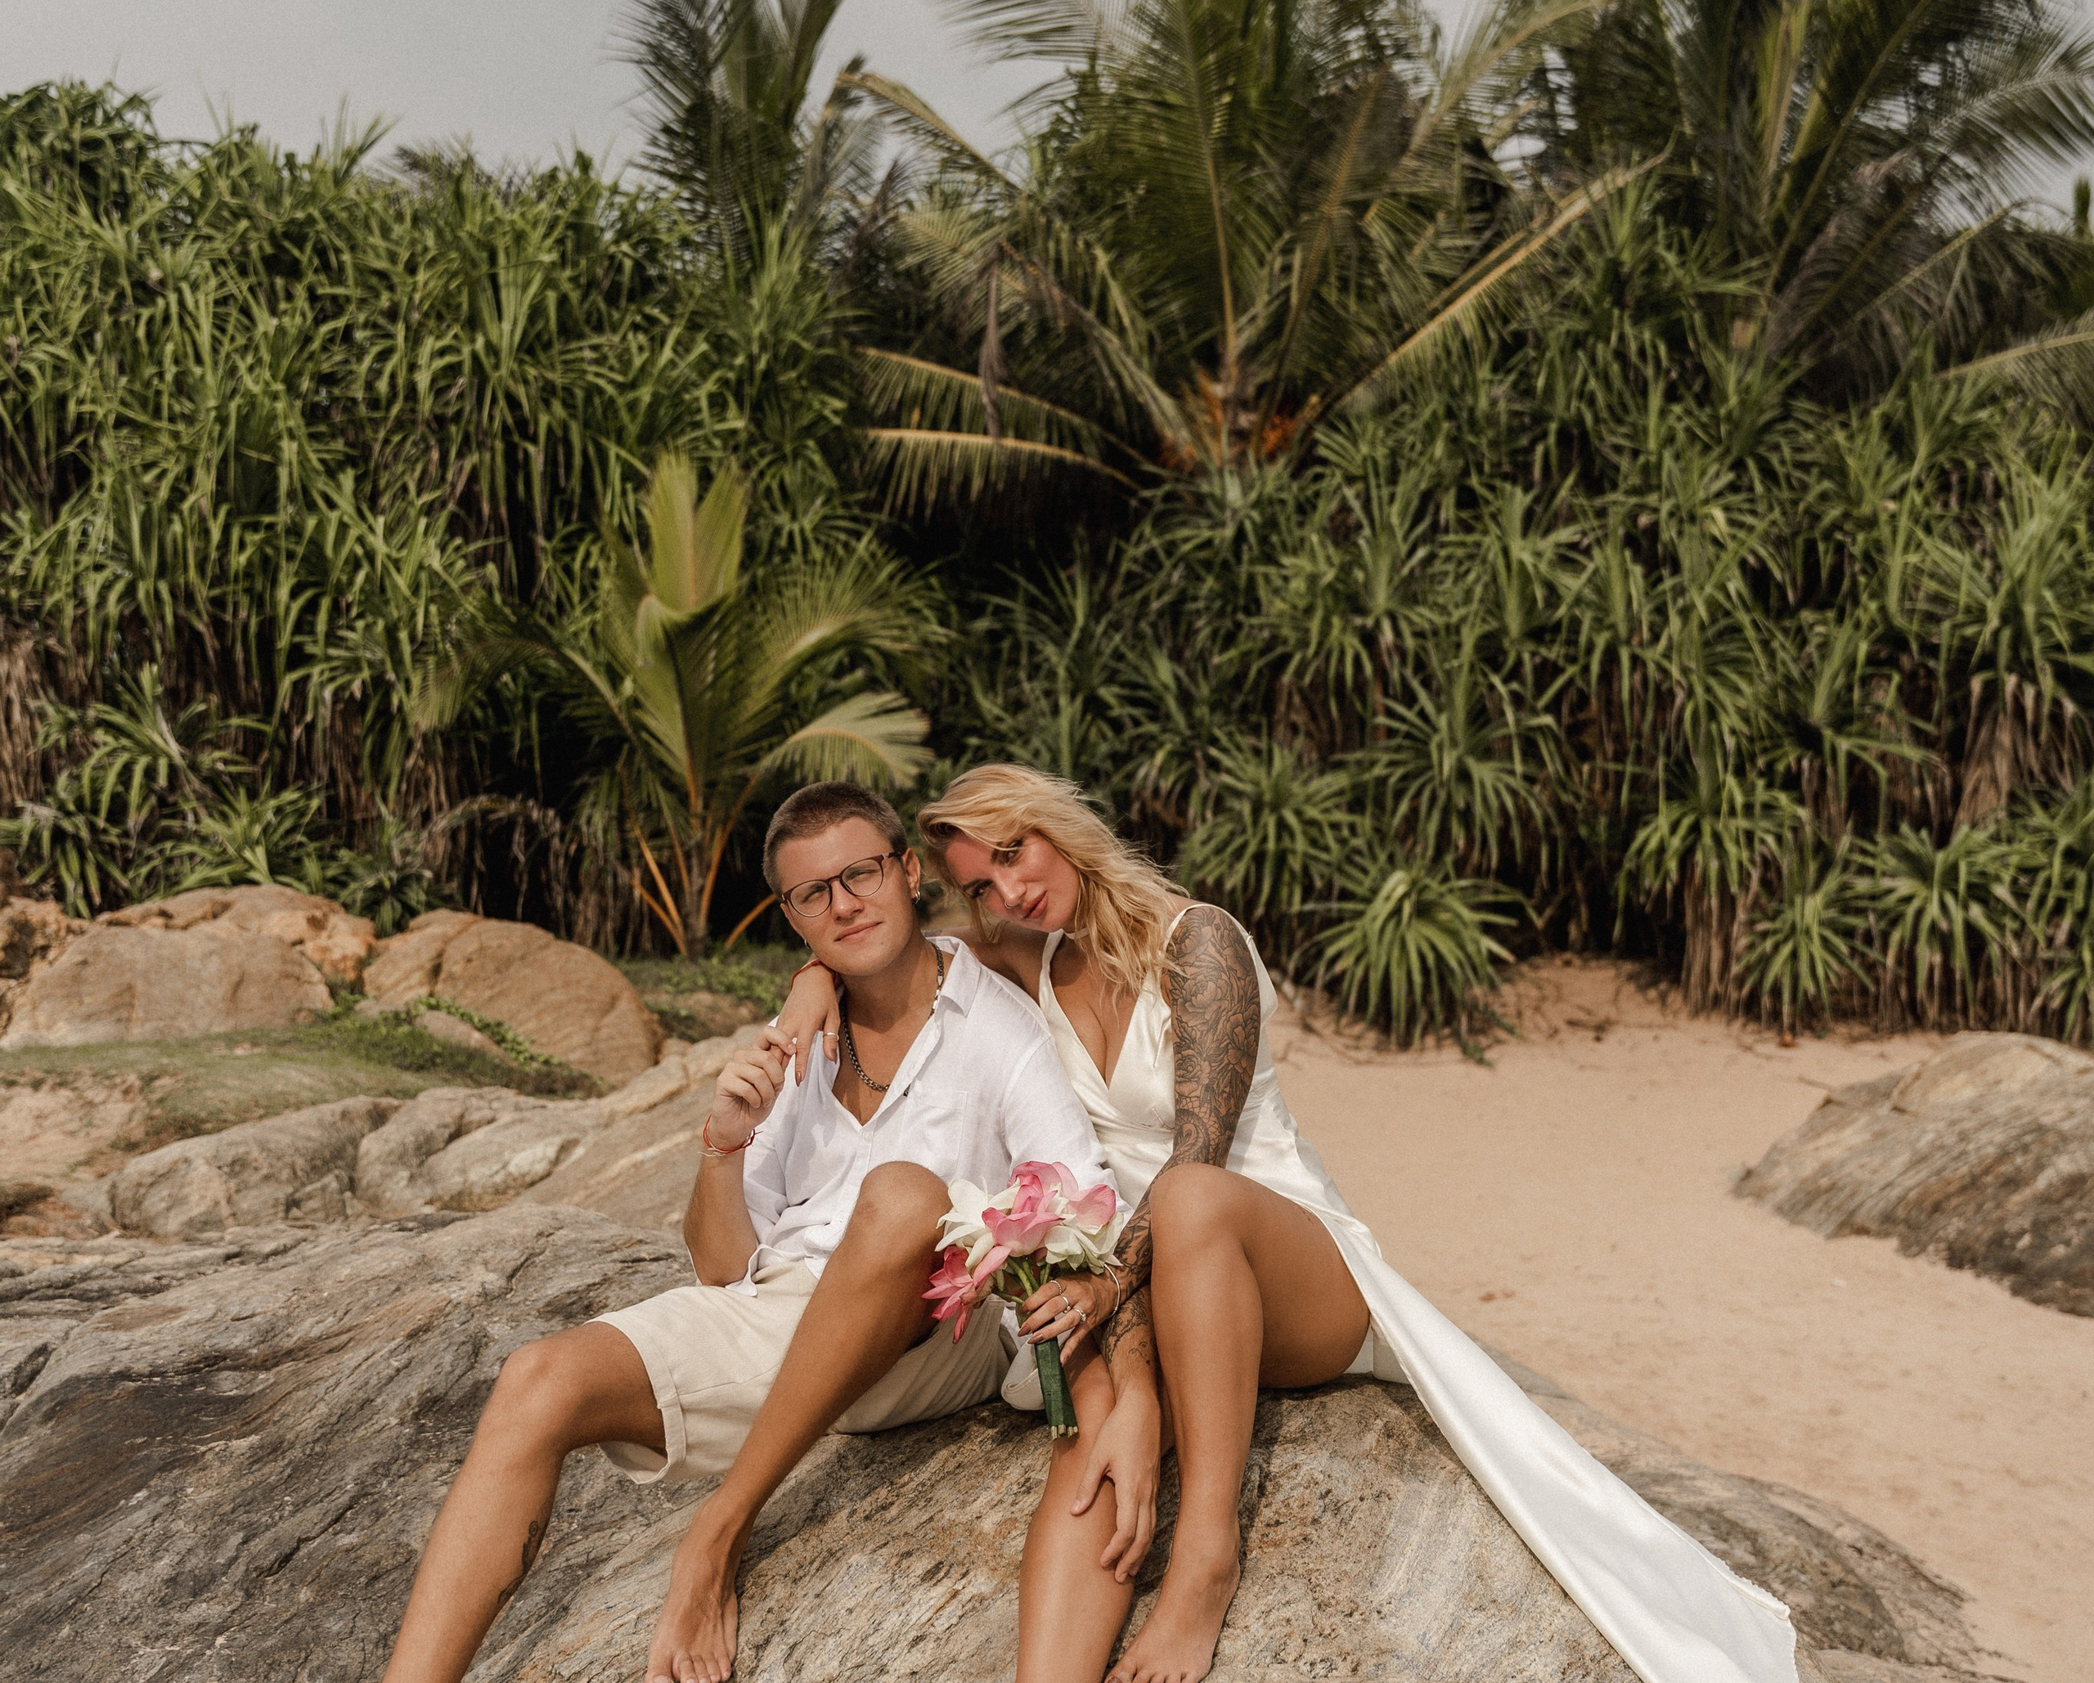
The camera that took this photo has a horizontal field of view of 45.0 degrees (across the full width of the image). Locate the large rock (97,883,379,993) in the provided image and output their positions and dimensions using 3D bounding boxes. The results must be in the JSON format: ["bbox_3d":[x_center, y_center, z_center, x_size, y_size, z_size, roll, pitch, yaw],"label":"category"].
[{"bbox_3d":[-2.773,0.354,8.700,0.941,0.408,0.800,0,1,0],"label":"large rock"}]

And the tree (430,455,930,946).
[{"bbox_3d":[-1.451,-0.548,10.000,1.918,1.908,1.750,0,1,0],"label":"tree"}]

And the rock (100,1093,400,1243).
[{"bbox_3d":[-1.786,0.738,5.700,0.654,0.327,0.550,0,1,0],"label":"rock"}]

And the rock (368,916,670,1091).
[{"bbox_3d":[-1.692,0.504,8.000,0.932,0.557,0.850,0,1,0],"label":"rock"}]

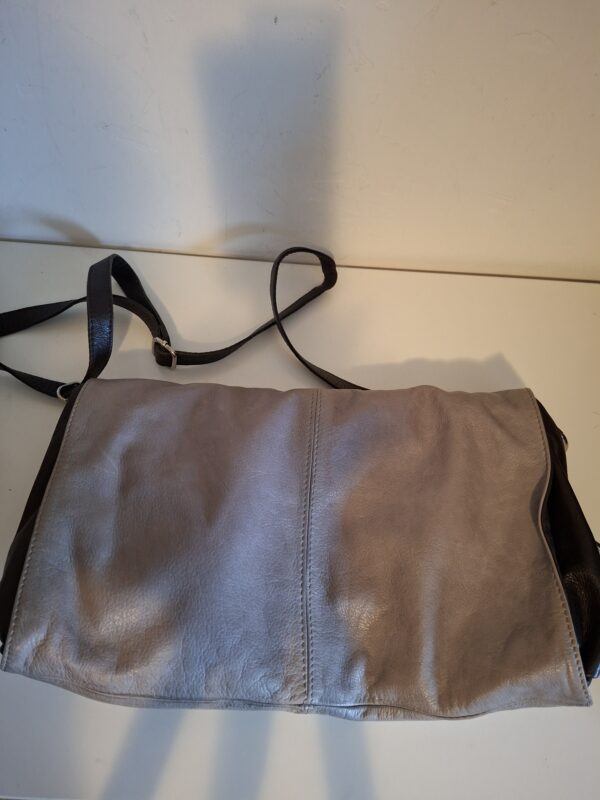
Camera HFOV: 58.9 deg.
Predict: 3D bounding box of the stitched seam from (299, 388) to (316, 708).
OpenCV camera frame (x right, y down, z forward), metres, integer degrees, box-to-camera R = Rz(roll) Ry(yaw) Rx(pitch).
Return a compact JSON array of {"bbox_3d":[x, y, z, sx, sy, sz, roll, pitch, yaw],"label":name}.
[{"bbox_3d":[0.008,0.088,0.375,0.011,0.012,0.221,1,60,4],"label":"stitched seam"}]

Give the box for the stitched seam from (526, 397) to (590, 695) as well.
[{"bbox_3d":[0.173,0.085,0.368,0.021,0.018,0.217,1,60,4],"label":"stitched seam"}]

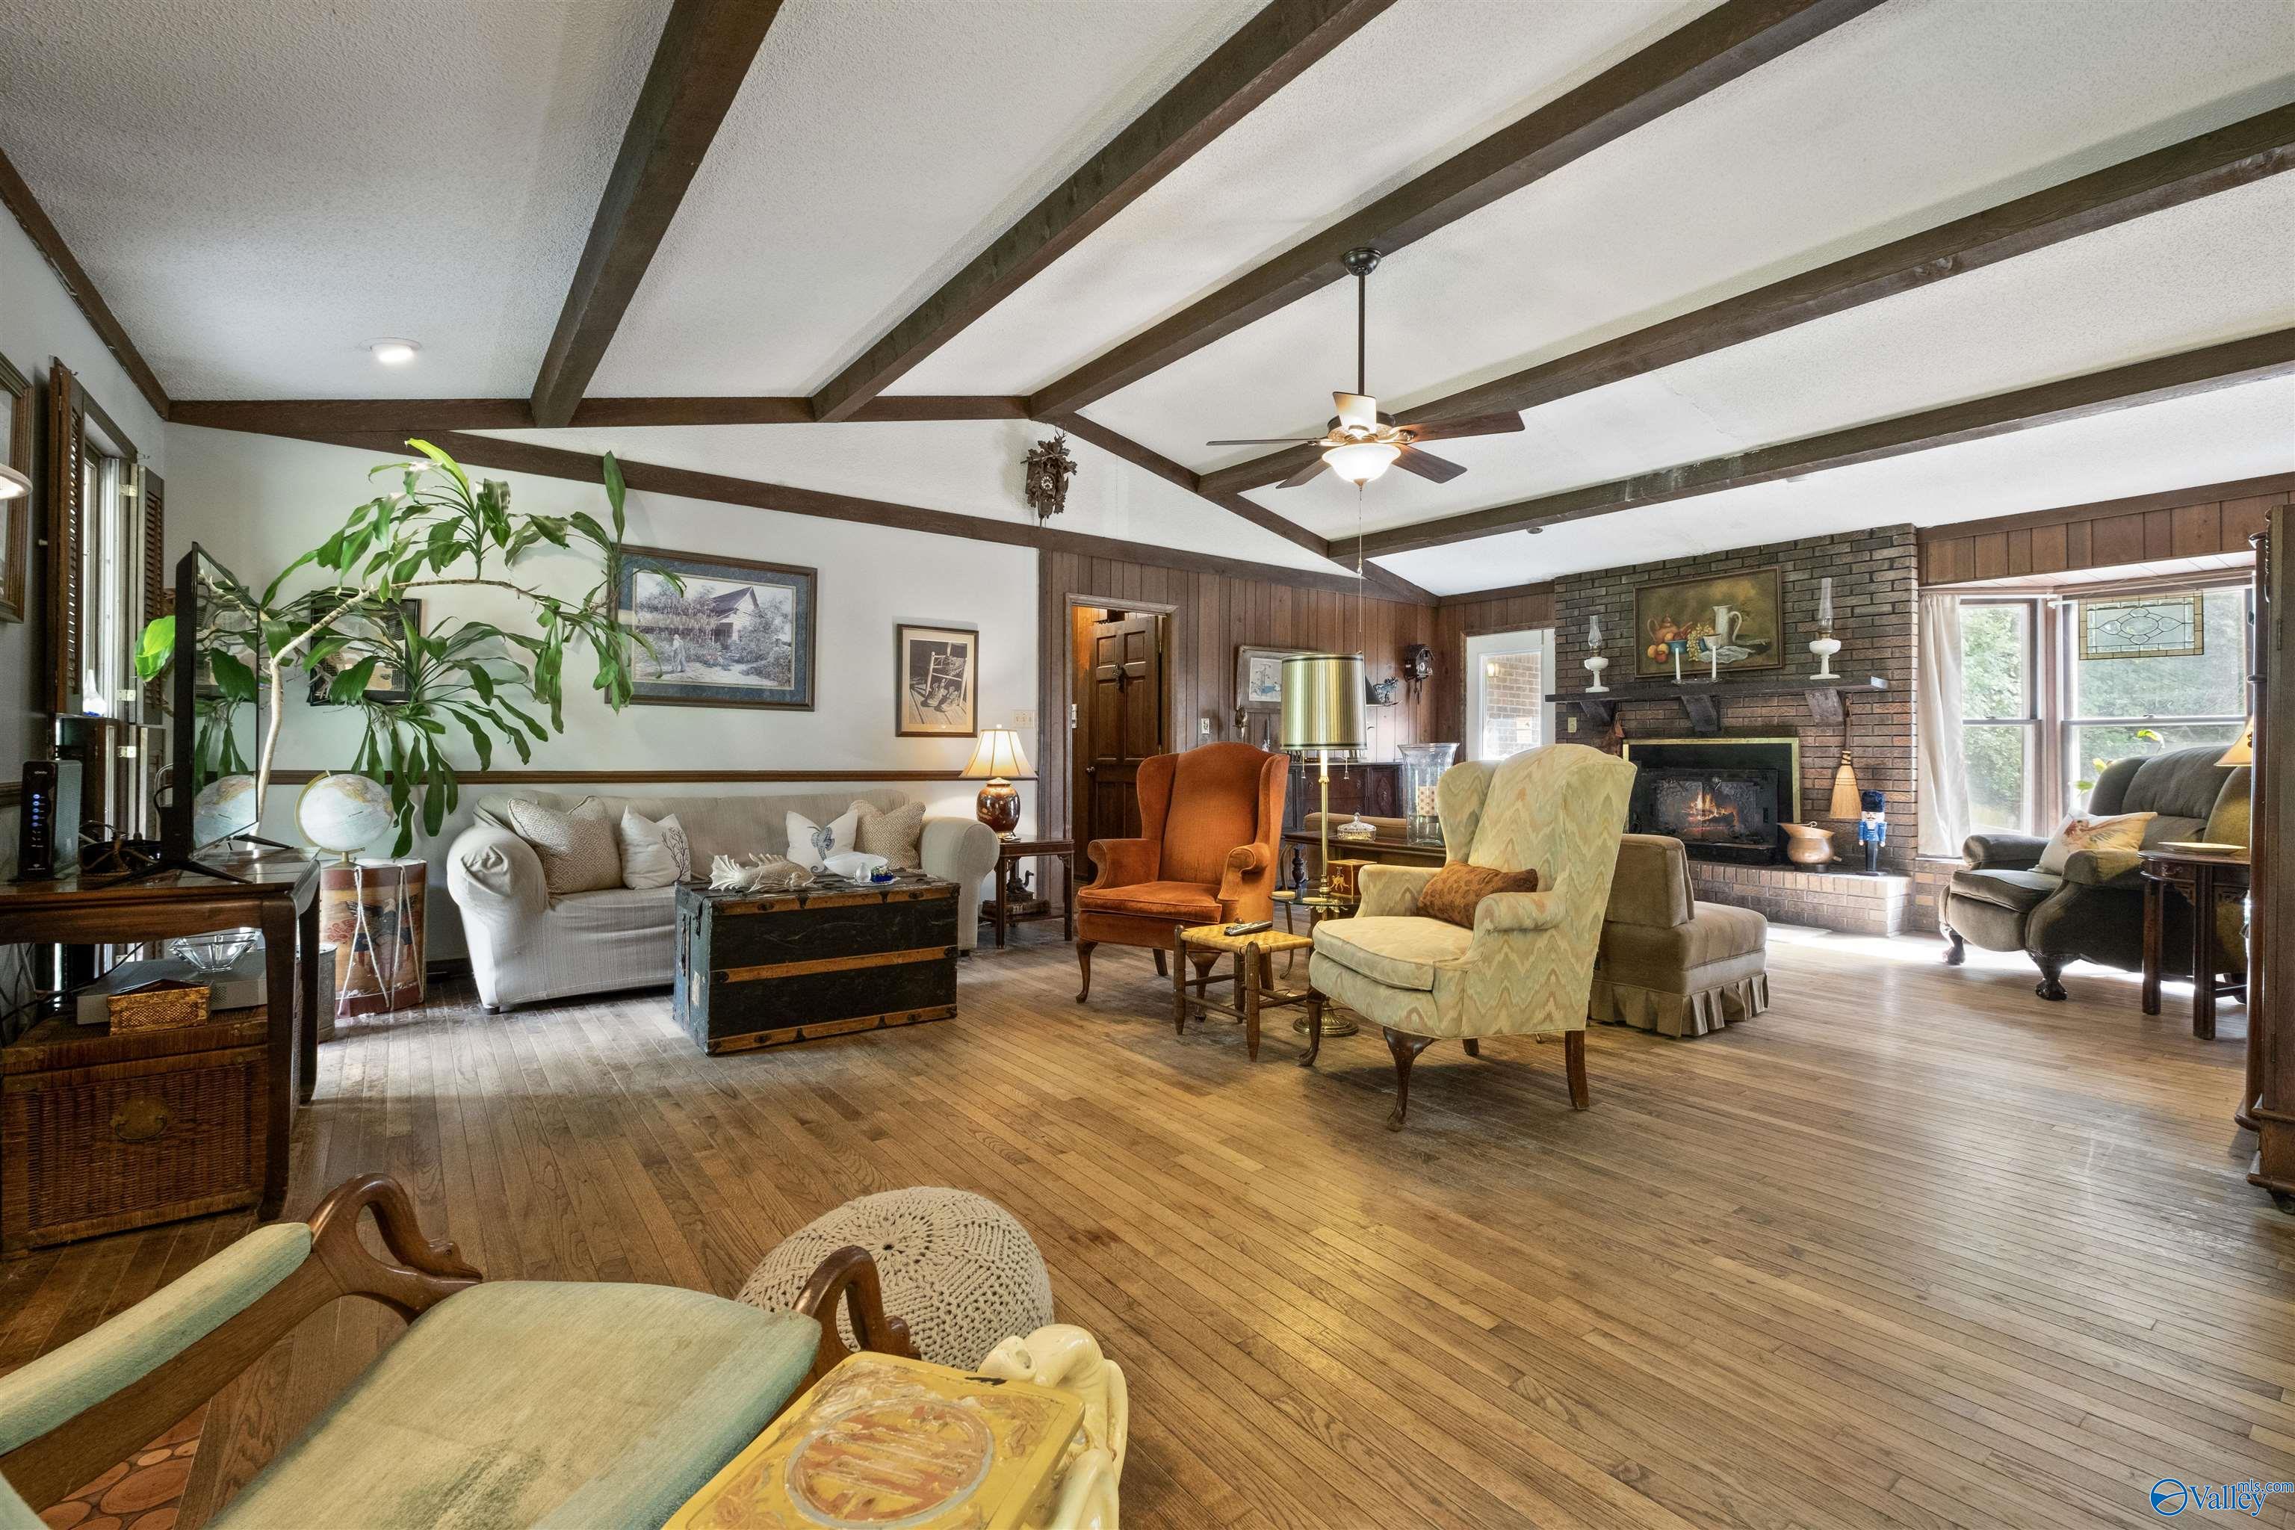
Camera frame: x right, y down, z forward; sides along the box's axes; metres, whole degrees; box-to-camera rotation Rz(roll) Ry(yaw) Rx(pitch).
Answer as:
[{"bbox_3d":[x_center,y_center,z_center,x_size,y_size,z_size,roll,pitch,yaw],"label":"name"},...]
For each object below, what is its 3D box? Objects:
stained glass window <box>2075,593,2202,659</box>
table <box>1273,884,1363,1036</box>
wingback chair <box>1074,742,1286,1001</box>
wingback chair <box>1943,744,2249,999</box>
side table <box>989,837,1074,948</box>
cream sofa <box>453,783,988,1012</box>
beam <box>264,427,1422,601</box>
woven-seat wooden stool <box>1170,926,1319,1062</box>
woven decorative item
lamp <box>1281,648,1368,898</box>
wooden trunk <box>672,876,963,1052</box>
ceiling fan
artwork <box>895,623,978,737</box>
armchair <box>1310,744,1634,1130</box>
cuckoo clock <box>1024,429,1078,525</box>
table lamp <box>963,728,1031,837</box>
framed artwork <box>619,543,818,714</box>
[{"bbox_3d":[5.818,-0.807,5.607,0.025,0.370,0.513,0,0,-38],"label":"stained glass window"},{"bbox_3d":[0.681,0.752,3.648,0.410,0.500,0.410,0,0,0],"label":"table"},{"bbox_3d":[0.181,0.449,4.204,0.770,1.115,0.820,1,0,31],"label":"wingback chair"},{"bbox_3d":[4.564,0.481,4.602,0.930,1.130,0.890,1,0,8],"label":"wingback chair"},{"bbox_3d":[-0.785,0.711,5.527,0.470,0.565,0.600,0,0,-38],"label":"side table"},{"bbox_3d":[-1.989,0.561,4.740,2.350,0.850,0.880,0,0,-35],"label":"cream sofa"},{"bbox_3d":[-0.507,-1.473,6.239,7.850,0.135,0.050,-1,1,-38],"label":"beam"},{"bbox_3d":[0.362,0.801,3.498,0.345,0.400,0.430,0,0,-38],"label":"woven-seat wooden stool"},{"bbox_3d":[-0.385,0.857,1.485,0.480,0.320,0.480,0,0,-38],"label":"woven decorative item"},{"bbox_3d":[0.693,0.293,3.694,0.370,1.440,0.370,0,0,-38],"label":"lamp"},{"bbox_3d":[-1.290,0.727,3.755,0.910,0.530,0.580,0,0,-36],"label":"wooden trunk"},{"bbox_3d":[0.911,-1.671,4.065,1.300,1.010,1.300,0,0,-38],"label":"ceiling fan"},{"bbox_3d":[-1.238,-0.492,5.658,0.520,0.650,0.030,0,0,-36],"label":"artwork"},{"bbox_3d":[1.000,0.466,3.046,0.840,1.080,0.790,0,0,-16],"label":"armchair"},{"bbox_3d":[-0.619,-1.802,6.005,0.310,0.540,0.190,0,0,-36],"label":"cuckoo clock"},{"bbox_3d":[-0.868,0.096,5.520,0.385,0.635,0.385,0,0,0],"label":"table lamp"},{"bbox_3d":[-2.208,-0.685,4.945,0.995,0.780,0.035,0,0,-38],"label":"framed artwork"}]

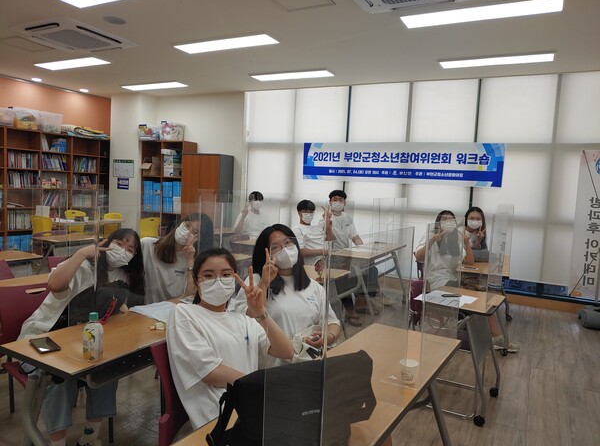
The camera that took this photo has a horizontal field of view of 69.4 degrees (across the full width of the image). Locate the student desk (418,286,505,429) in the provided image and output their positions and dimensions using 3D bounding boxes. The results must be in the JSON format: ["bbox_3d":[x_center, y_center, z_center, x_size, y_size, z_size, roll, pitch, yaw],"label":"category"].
[{"bbox_3d":[1.112,0.886,3.062,0.460,0.720,0.540,7,7,34],"label":"student desk"}]

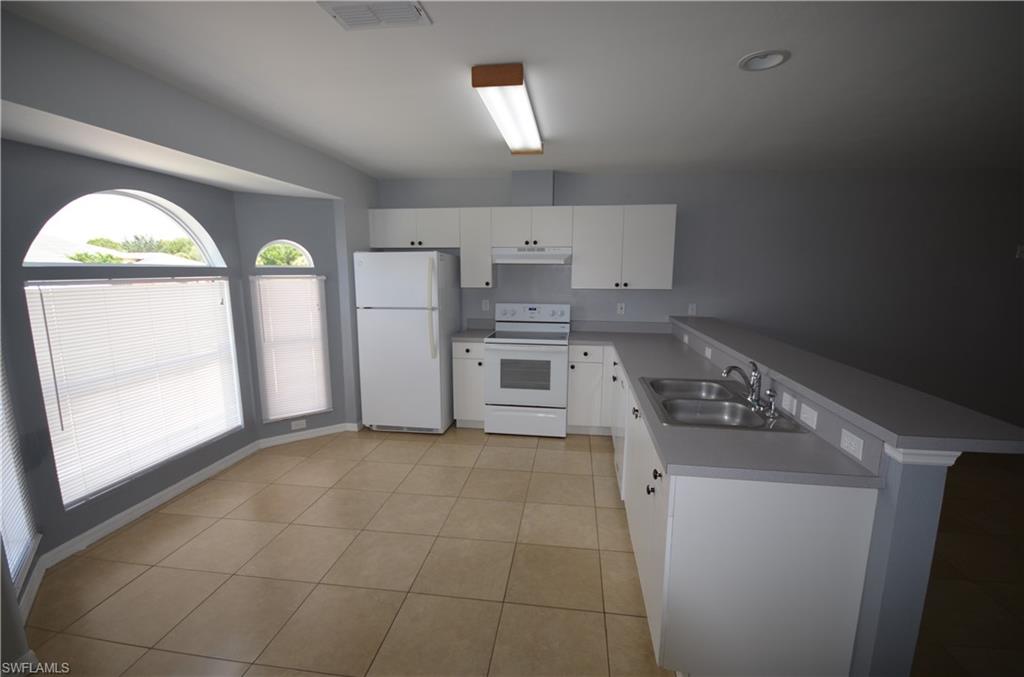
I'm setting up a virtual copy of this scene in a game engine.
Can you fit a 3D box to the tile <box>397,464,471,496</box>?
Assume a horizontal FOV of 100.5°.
[{"bbox_3d":[-0.561,1.040,3.121,0.457,0.010,0.437,1,9,8],"label":"tile"}]

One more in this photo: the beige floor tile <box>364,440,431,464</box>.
[{"bbox_3d":[-0.969,0.978,3.665,0.462,0.010,0.445,1,9,8],"label":"beige floor tile"}]

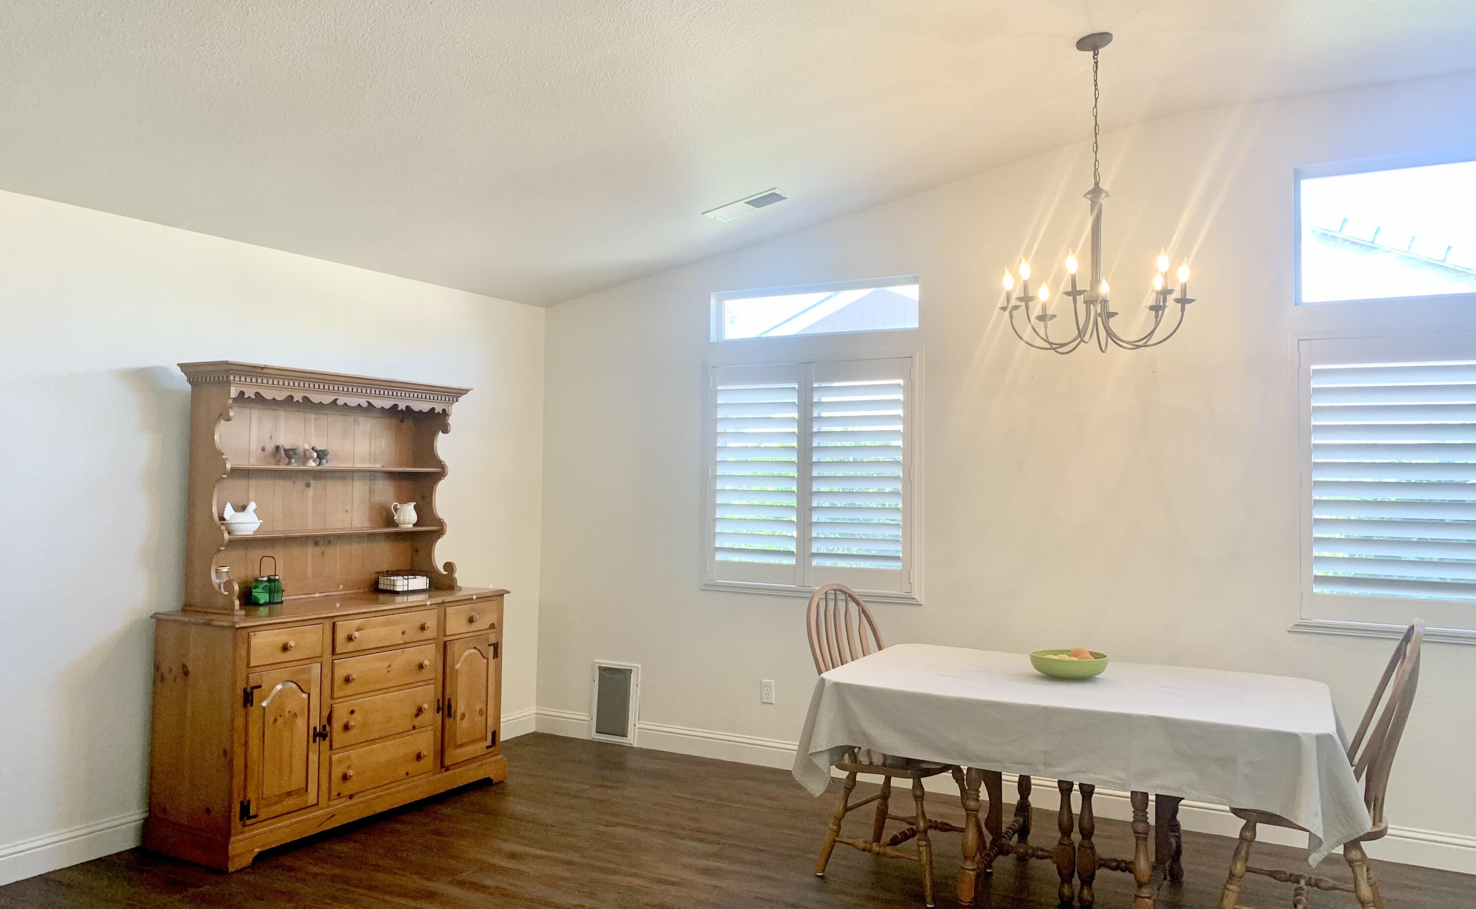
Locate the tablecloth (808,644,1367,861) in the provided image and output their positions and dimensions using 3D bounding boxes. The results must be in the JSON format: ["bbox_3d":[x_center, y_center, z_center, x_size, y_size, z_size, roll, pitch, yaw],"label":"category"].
[{"bbox_3d":[1.176,0.965,3.796,1.738,0.392,1.118,0,-2,29],"label":"tablecloth"}]

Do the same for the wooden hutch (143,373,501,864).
[{"bbox_3d":[-1.690,0.596,4.796,0.562,1.879,1.493,0,-2,29],"label":"wooden hutch"}]

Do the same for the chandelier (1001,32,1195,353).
[{"bbox_3d":[1.263,-0.919,3.920,0.696,1.132,0.696,0,-2,29],"label":"chandelier"}]

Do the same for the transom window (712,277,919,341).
[{"bbox_3d":[0.387,-0.722,5.615,1.146,0.260,0.100,0,-2,29],"label":"transom window"}]

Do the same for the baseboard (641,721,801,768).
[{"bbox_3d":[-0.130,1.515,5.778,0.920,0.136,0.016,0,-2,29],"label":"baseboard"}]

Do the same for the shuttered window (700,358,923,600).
[{"bbox_3d":[0.348,0.118,5.569,1.186,1.193,0.065,0,-2,29],"label":"shuttered window"}]

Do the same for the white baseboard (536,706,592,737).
[{"bbox_3d":[-0.978,1.519,6.256,0.398,0.136,0.016,0,-2,29],"label":"white baseboard"}]

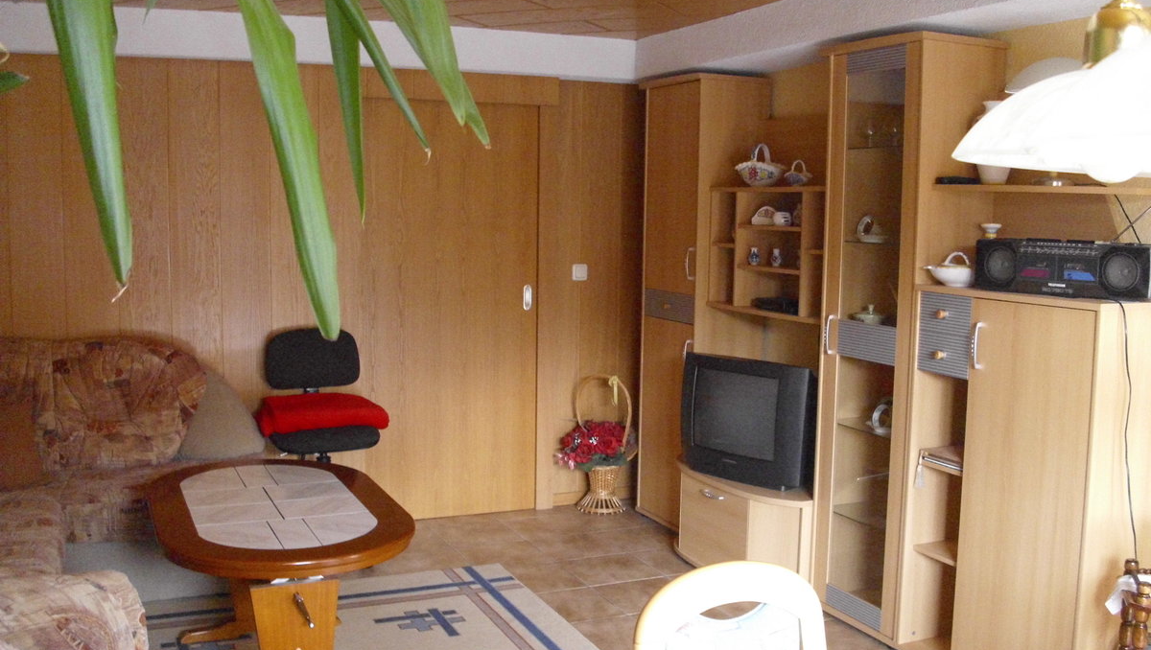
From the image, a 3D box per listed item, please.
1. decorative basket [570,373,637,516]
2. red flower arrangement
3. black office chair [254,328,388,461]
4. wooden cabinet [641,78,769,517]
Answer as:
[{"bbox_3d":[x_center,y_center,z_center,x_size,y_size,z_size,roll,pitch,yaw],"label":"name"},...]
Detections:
[{"bbox_3d":[0.141,0.585,5.702,0.310,0.650,0.260,-2,7,-20],"label":"decorative basket"},{"bbox_3d":[0.097,0.584,5.649,0.370,0.240,0.280,-2,7,-20],"label":"red flower arrangement"},{"bbox_3d":[-1.076,0.514,4.989,0.550,0.940,0.570,-2,7,-20],"label":"black office chair"},{"bbox_3d":[0.589,-0.092,5.511,0.373,2.118,0.582,-2,7,-23],"label":"wooden cabinet"}]

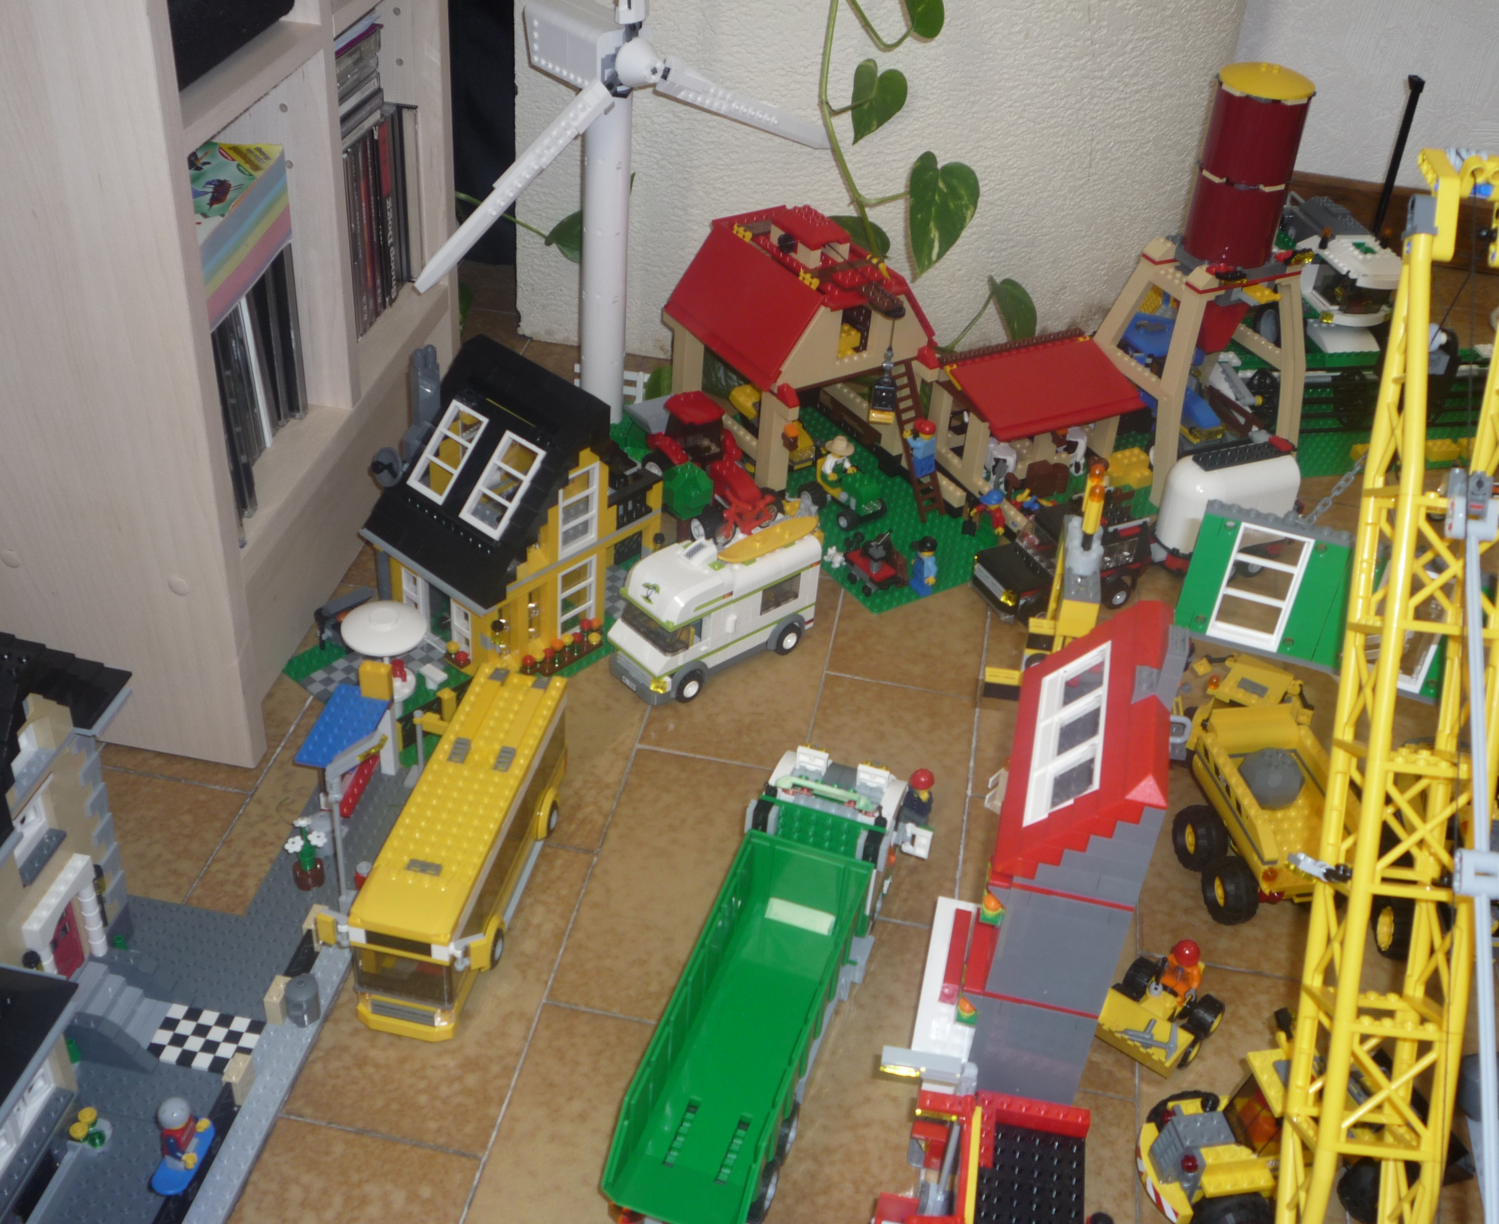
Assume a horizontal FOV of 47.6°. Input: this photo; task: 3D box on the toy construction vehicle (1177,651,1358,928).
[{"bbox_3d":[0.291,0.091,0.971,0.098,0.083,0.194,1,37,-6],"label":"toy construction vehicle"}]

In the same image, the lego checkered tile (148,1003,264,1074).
[{"bbox_3d":[-0.260,0.206,0.814,0.048,0.003,0.032,9,37,5],"label":"lego checkered tile"}]

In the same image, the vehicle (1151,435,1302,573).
[{"bbox_3d":[0.331,-0.070,1.182,0.090,0.083,0.055,-13,41,-22],"label":"vehicle"}]

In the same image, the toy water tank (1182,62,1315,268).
[{"bbox_3d":[0.344,-0.312,1.173,0.065,0.132,0.065,-15,42,-25],"label":"toy water tank"}]

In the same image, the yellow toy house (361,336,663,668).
[{"bbox_3d":[-0.142,-0.072,1.046,0.125,0.184,0.166,31,44,30],"label":"yellow toy house"}]

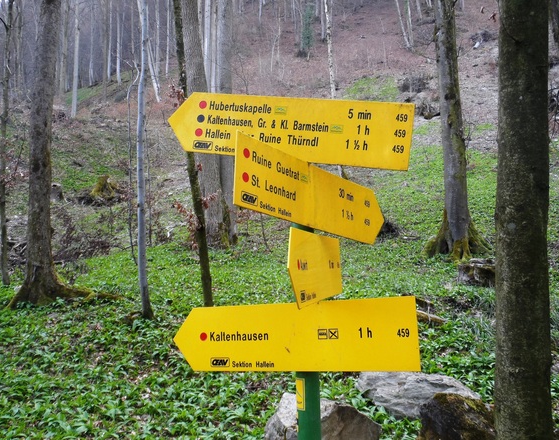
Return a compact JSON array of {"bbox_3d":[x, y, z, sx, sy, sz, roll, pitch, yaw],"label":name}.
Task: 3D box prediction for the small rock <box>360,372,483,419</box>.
[{"bbox_3d":[1.115,1.407,4.350,0.930,0.310,0.580,0,-2,9],"label":"small rock"}]

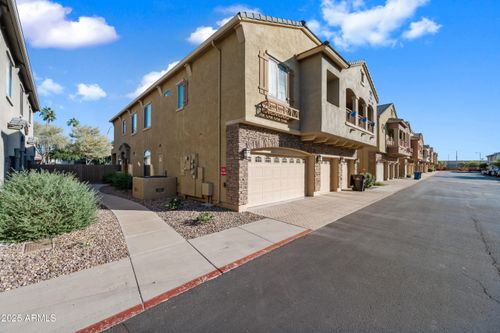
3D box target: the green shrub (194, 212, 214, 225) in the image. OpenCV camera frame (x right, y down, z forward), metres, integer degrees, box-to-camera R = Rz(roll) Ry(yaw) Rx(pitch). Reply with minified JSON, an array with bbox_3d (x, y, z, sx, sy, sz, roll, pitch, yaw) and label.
[{"bbox_3d":[-1.260,1.430,5.400,0.500,0.310,0.470,0,0,0],"label":"green shrub"}]

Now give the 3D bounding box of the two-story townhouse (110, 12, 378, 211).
[{"bbox_3d":[-2.400,-2.440,18.050,13.900,8.050,21.700,0,0,-45],"label":"two-story townhouse"}]

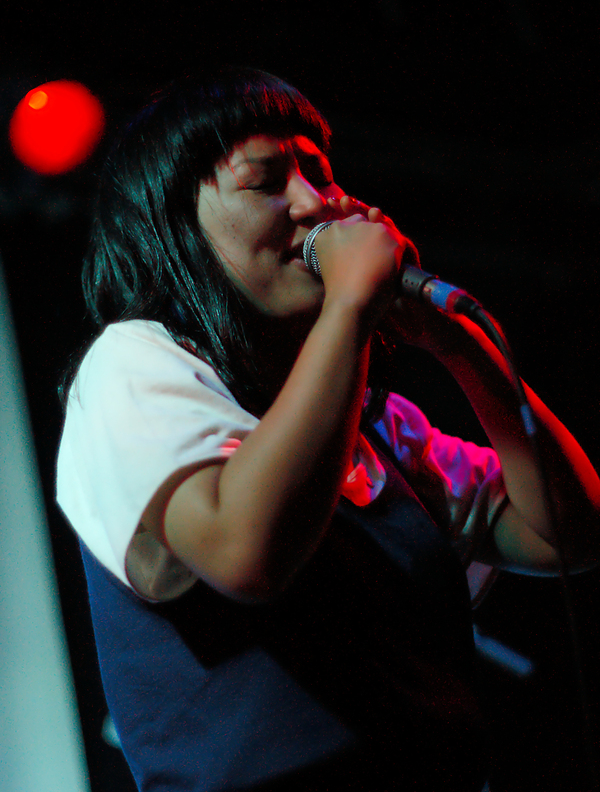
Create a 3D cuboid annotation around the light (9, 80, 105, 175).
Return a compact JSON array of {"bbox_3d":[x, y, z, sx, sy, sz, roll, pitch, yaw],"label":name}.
[{"bbox_3d":[-0.597,-0.661,4.600,0.230,0.230,0.240,-9,12,-3],"label":"light"}]

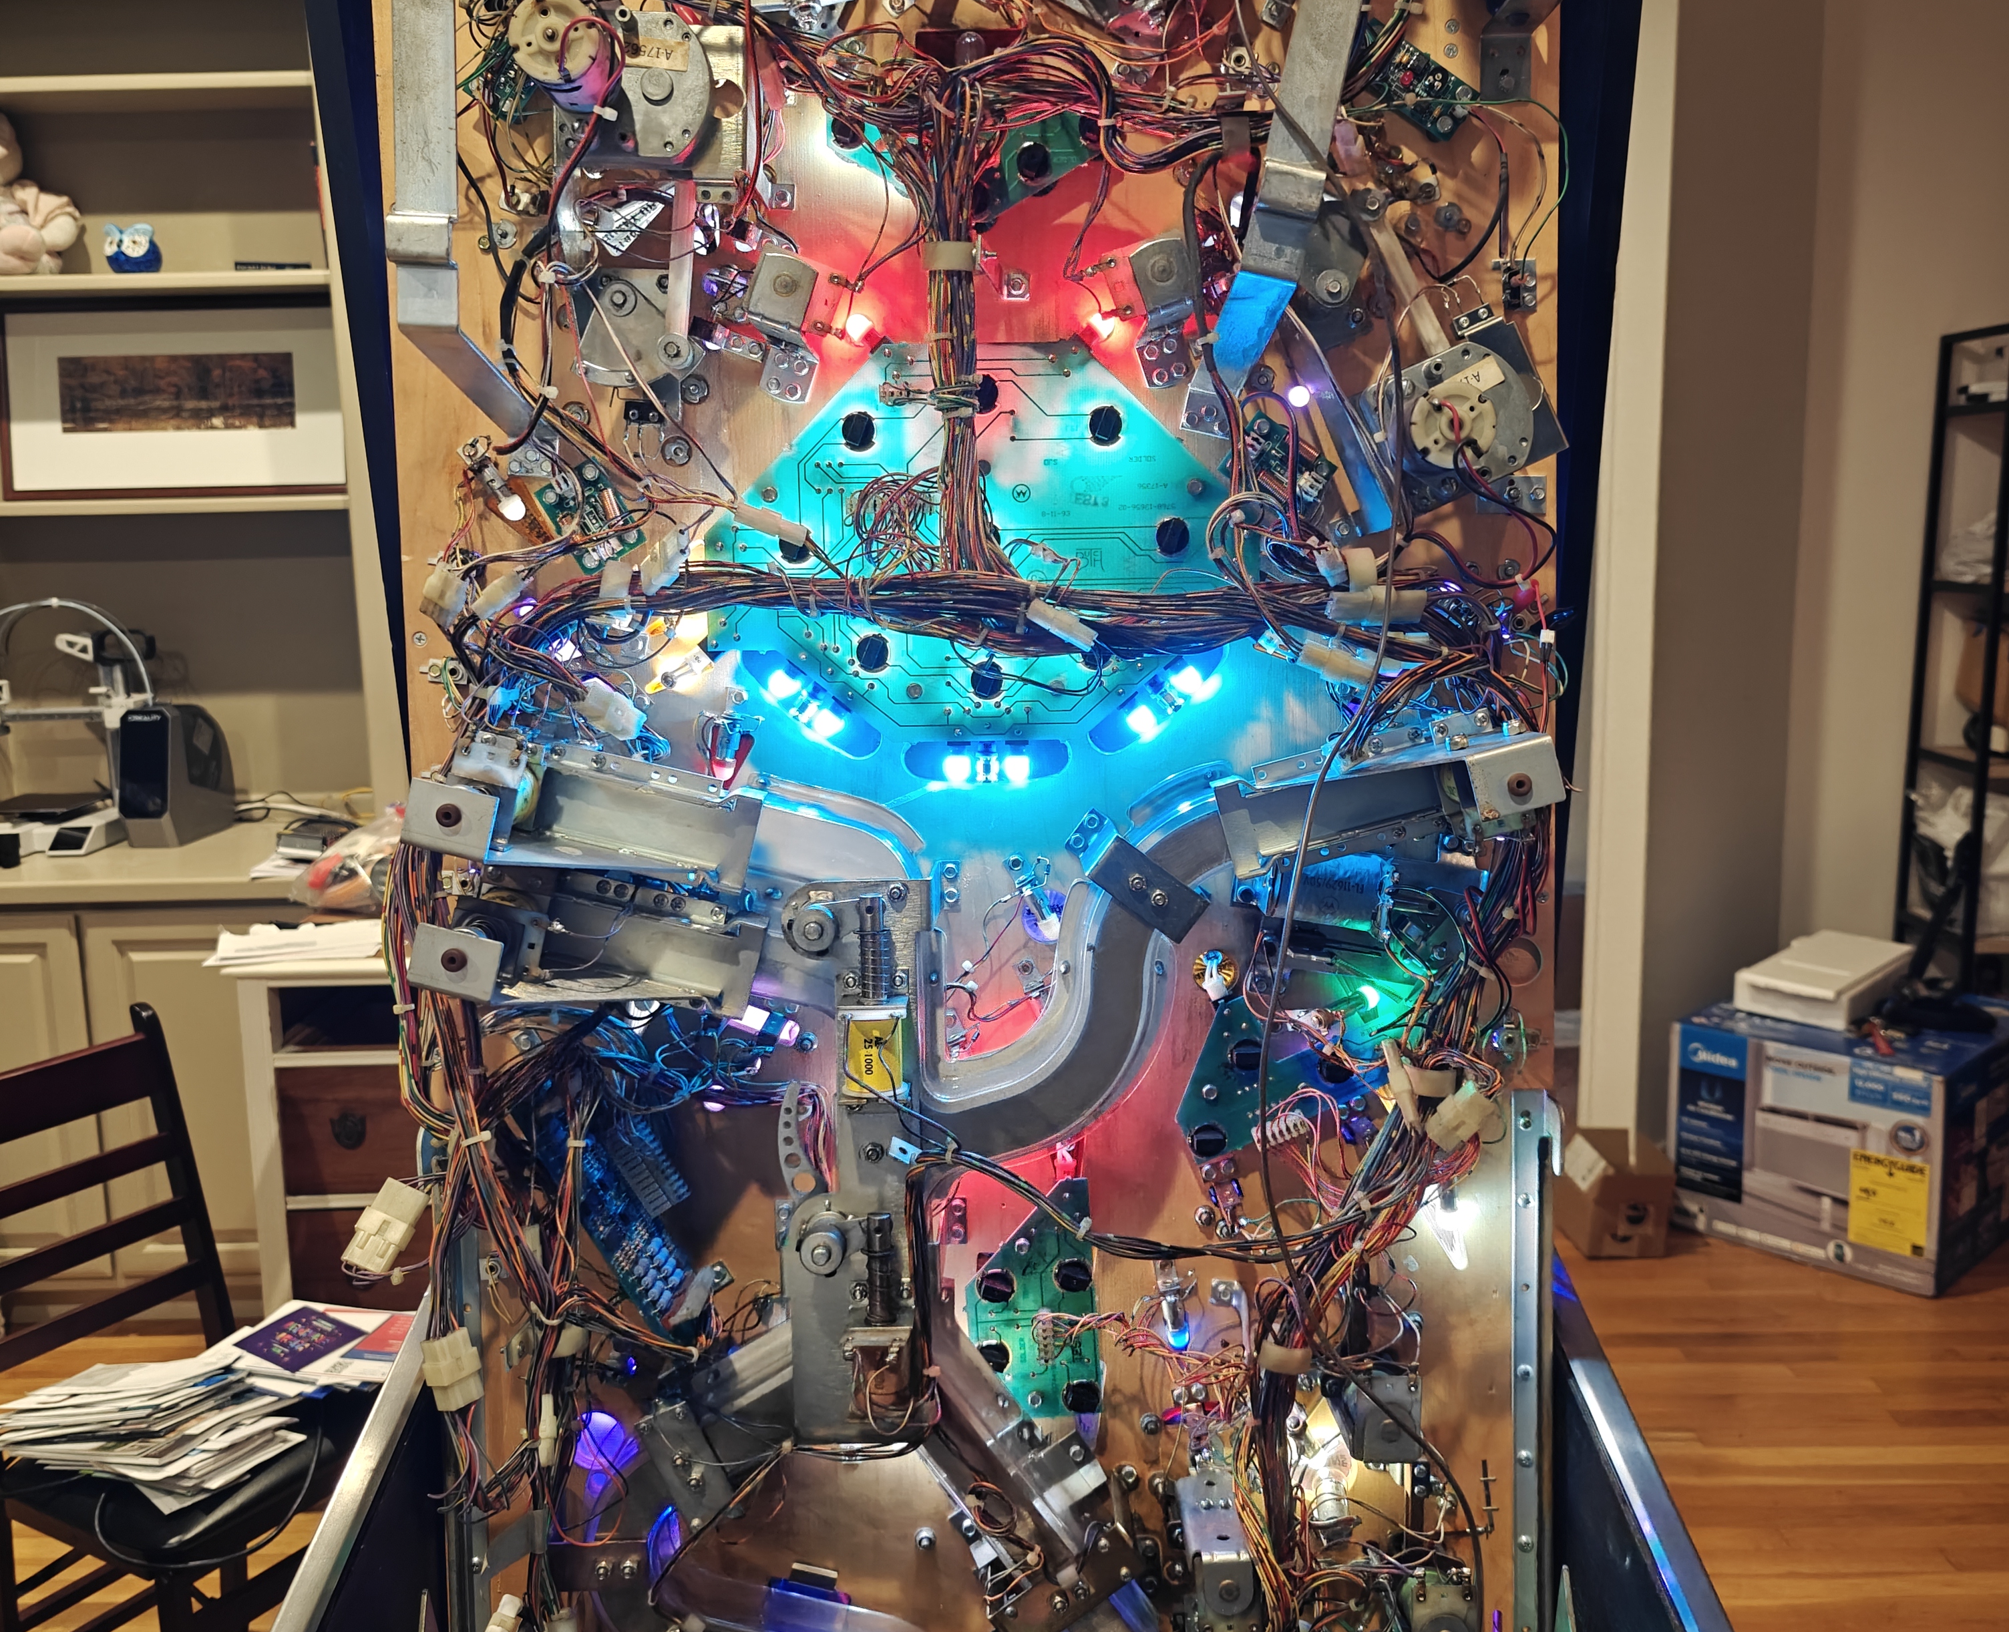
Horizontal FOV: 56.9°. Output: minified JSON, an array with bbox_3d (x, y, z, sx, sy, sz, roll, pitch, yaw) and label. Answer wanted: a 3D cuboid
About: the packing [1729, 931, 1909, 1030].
[{"bbox_3d":[1.822,0.357,4.089,0.225,0.075,0.494,8,13,41],"label":"packing"}]

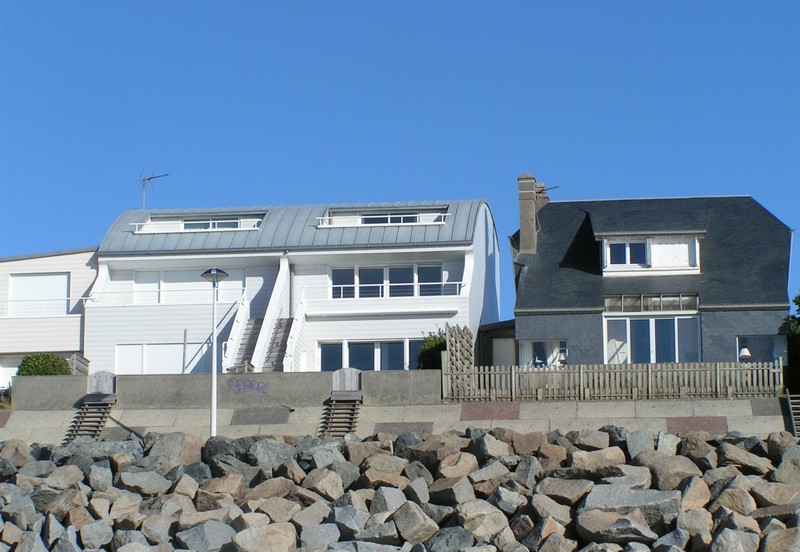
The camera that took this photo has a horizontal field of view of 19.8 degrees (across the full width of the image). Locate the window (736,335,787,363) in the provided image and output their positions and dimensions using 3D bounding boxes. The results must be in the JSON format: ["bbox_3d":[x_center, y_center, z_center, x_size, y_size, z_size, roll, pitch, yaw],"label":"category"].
[{"bbox_3d":[12.757,2.618,80.422,1.807,1.200,0.150,-1,-7,7],"label":"window"}]

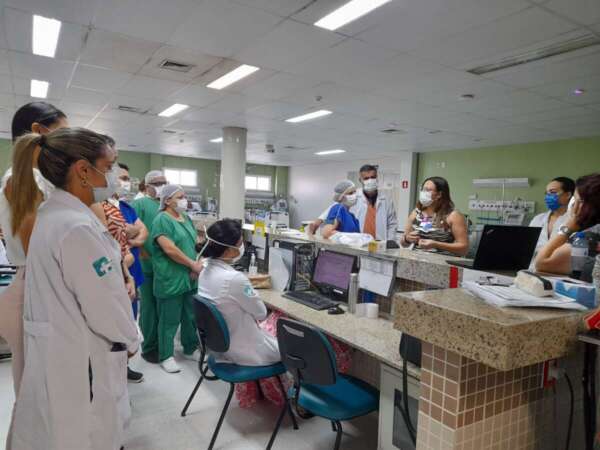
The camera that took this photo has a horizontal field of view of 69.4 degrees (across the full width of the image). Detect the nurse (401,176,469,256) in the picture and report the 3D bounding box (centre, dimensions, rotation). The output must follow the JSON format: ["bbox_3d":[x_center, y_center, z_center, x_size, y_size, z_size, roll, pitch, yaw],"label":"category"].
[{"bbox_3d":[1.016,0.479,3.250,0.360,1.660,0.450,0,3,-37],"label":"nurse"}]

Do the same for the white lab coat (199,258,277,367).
[{"bbox_3d":[-0.396,0.538,2.912,0.480,0.670,0.510,1,3,-31],"label":"white lab coat"}]

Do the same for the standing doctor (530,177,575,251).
[{"bbox_3d":[1.733,0.517,2.850,0.320,1.670,0.470,0,3,-38],"label":"standing doctor"}]

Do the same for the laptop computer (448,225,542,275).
[{"bbox_3d":[1.131,0.122,2.548,0.368,0.253,0.338,2,2,-13],"label":"laptop computer"}]

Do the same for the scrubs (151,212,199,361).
[{"bbox_3d":[-1.066,0.514,3.710,0.320,1.260,0.450,3,2,21],"label":"scrubs"}]

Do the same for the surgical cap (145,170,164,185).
[{"bbox_3d":[-1.298,-0.423,3.880,0.200,0.135,0.170,3,2,22],"label":"surgical cap"}]

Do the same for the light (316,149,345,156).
[{"bbox_3d":[0.822,-2.027,12.076,0.230,0.070,1.220,1,3,-31],"label":"light"}]

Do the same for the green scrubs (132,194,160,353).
[{"bbox_3d":[-1.327,0.471,3.984,0.320,1.420,0.500,3,3,6],"label":"green scrubs"}]

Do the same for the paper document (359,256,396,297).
[{"bbox_3d":[0.466,0.316,2.707,0.020,0.210,0.290,1,3,-31],"label":"paper document"}]

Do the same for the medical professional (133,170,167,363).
[{"bbox_3d":[-1.323,0.366,3.978,0.340,1.730,0.520,3,3,6],"label":"medical professional"}]

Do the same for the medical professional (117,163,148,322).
[{"bbox_3d":[-1.362,0.375,3.270,0.350,1.690,0.470,3,2,18],"label":"medical professional"}]

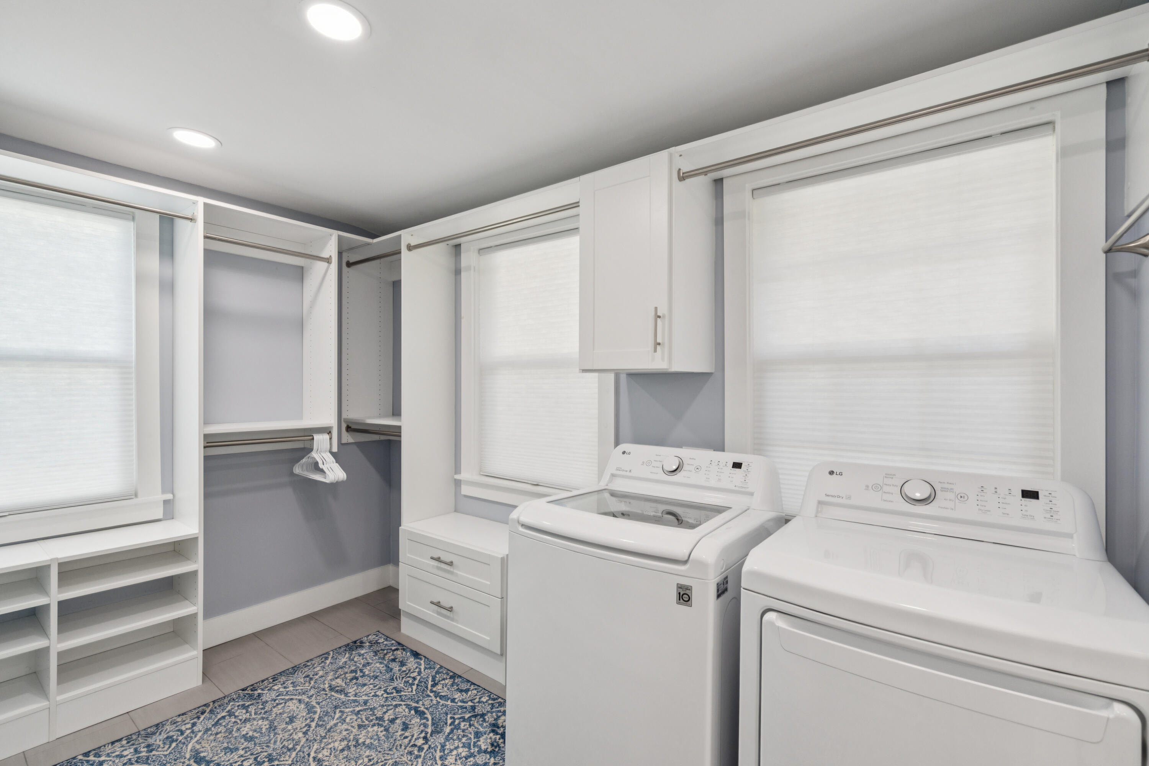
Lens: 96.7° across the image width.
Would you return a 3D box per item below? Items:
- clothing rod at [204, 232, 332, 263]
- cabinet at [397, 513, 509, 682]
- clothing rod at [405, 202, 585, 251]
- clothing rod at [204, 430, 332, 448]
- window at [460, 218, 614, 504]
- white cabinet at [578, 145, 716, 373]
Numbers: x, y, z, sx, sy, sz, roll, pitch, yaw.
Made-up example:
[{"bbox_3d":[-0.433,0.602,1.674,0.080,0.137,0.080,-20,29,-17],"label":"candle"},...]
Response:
[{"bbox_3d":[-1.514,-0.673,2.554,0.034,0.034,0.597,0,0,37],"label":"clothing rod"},{"bbox_3d":[-0.525,1.065,2.659,0.803,0.594,0.385,0,0,37],"label":"cabinet"},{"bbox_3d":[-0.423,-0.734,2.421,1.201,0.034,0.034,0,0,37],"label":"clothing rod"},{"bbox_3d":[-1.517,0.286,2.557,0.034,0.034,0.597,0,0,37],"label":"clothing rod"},{"bbox_3d":[-0.228,-0.087,2.685,1.080,1.491,0.100,0,0,37],"label":"window"},{"bbox_3d":[0.289,-0.432,2.034,0.408,0.784,0.385,0,0,37],"label":"white cabinet"}]

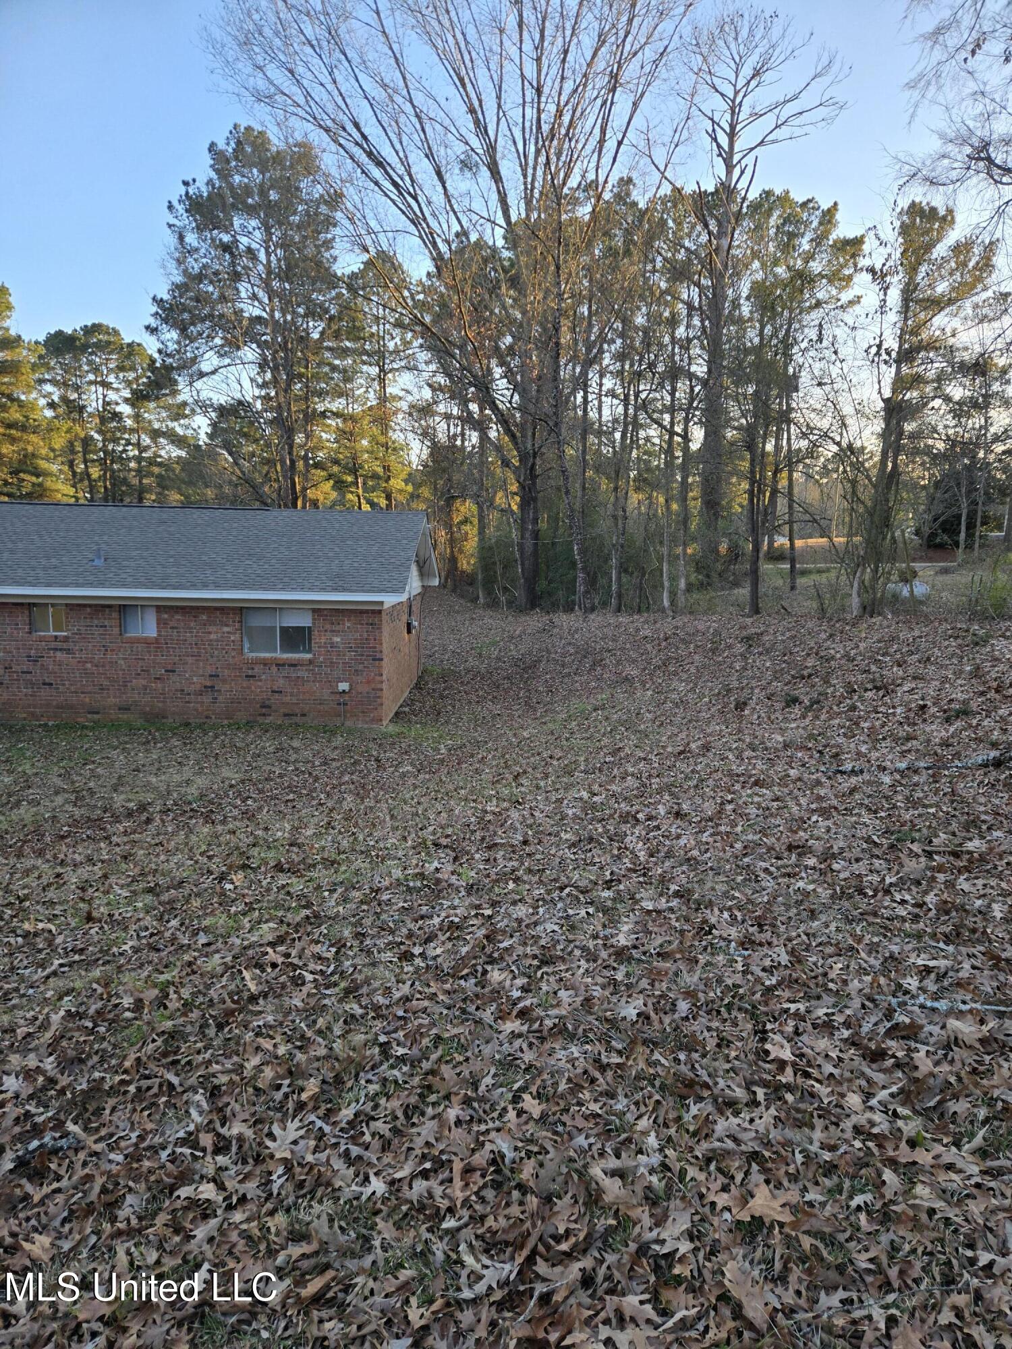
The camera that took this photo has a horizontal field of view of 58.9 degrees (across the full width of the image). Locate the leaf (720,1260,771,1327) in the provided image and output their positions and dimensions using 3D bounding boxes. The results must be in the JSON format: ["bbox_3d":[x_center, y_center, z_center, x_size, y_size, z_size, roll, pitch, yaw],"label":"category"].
[{"bbox_3d":[0.531,1.368,1.980,0.100,0.022,0.170,-1,13,-6],"label":"leaf"}]

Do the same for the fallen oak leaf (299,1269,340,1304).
[{"bbox_3d":[-0.416,1.366,2.000,0.048,0.020,0.105,9,14,37],"label":"fallen oak leaf"}]

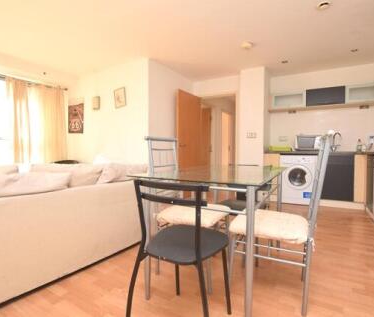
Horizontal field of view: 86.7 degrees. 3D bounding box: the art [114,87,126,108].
[{"bbox_3d":[-1.234,-1.111,3.651,0.283,0.378,0.025,-4,0,29],"label":"art"}]

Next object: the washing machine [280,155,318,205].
[{"bbox_3d":[2.065,0.371,3.707,0.590,0.860,0.570,1,2,21],"label":"washing machine"}]

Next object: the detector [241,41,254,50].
[{"bbox_3d":[0.868,-1.626,2.846,0.155,0.045,0.155,1,2,21],"label":"detector"}]

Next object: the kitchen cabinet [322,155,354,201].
[{"bbox_3d":[2.574,0.308,3.538,0.500,0.750,0.570,1,2,21],"label":"kitchen cabinet"}]

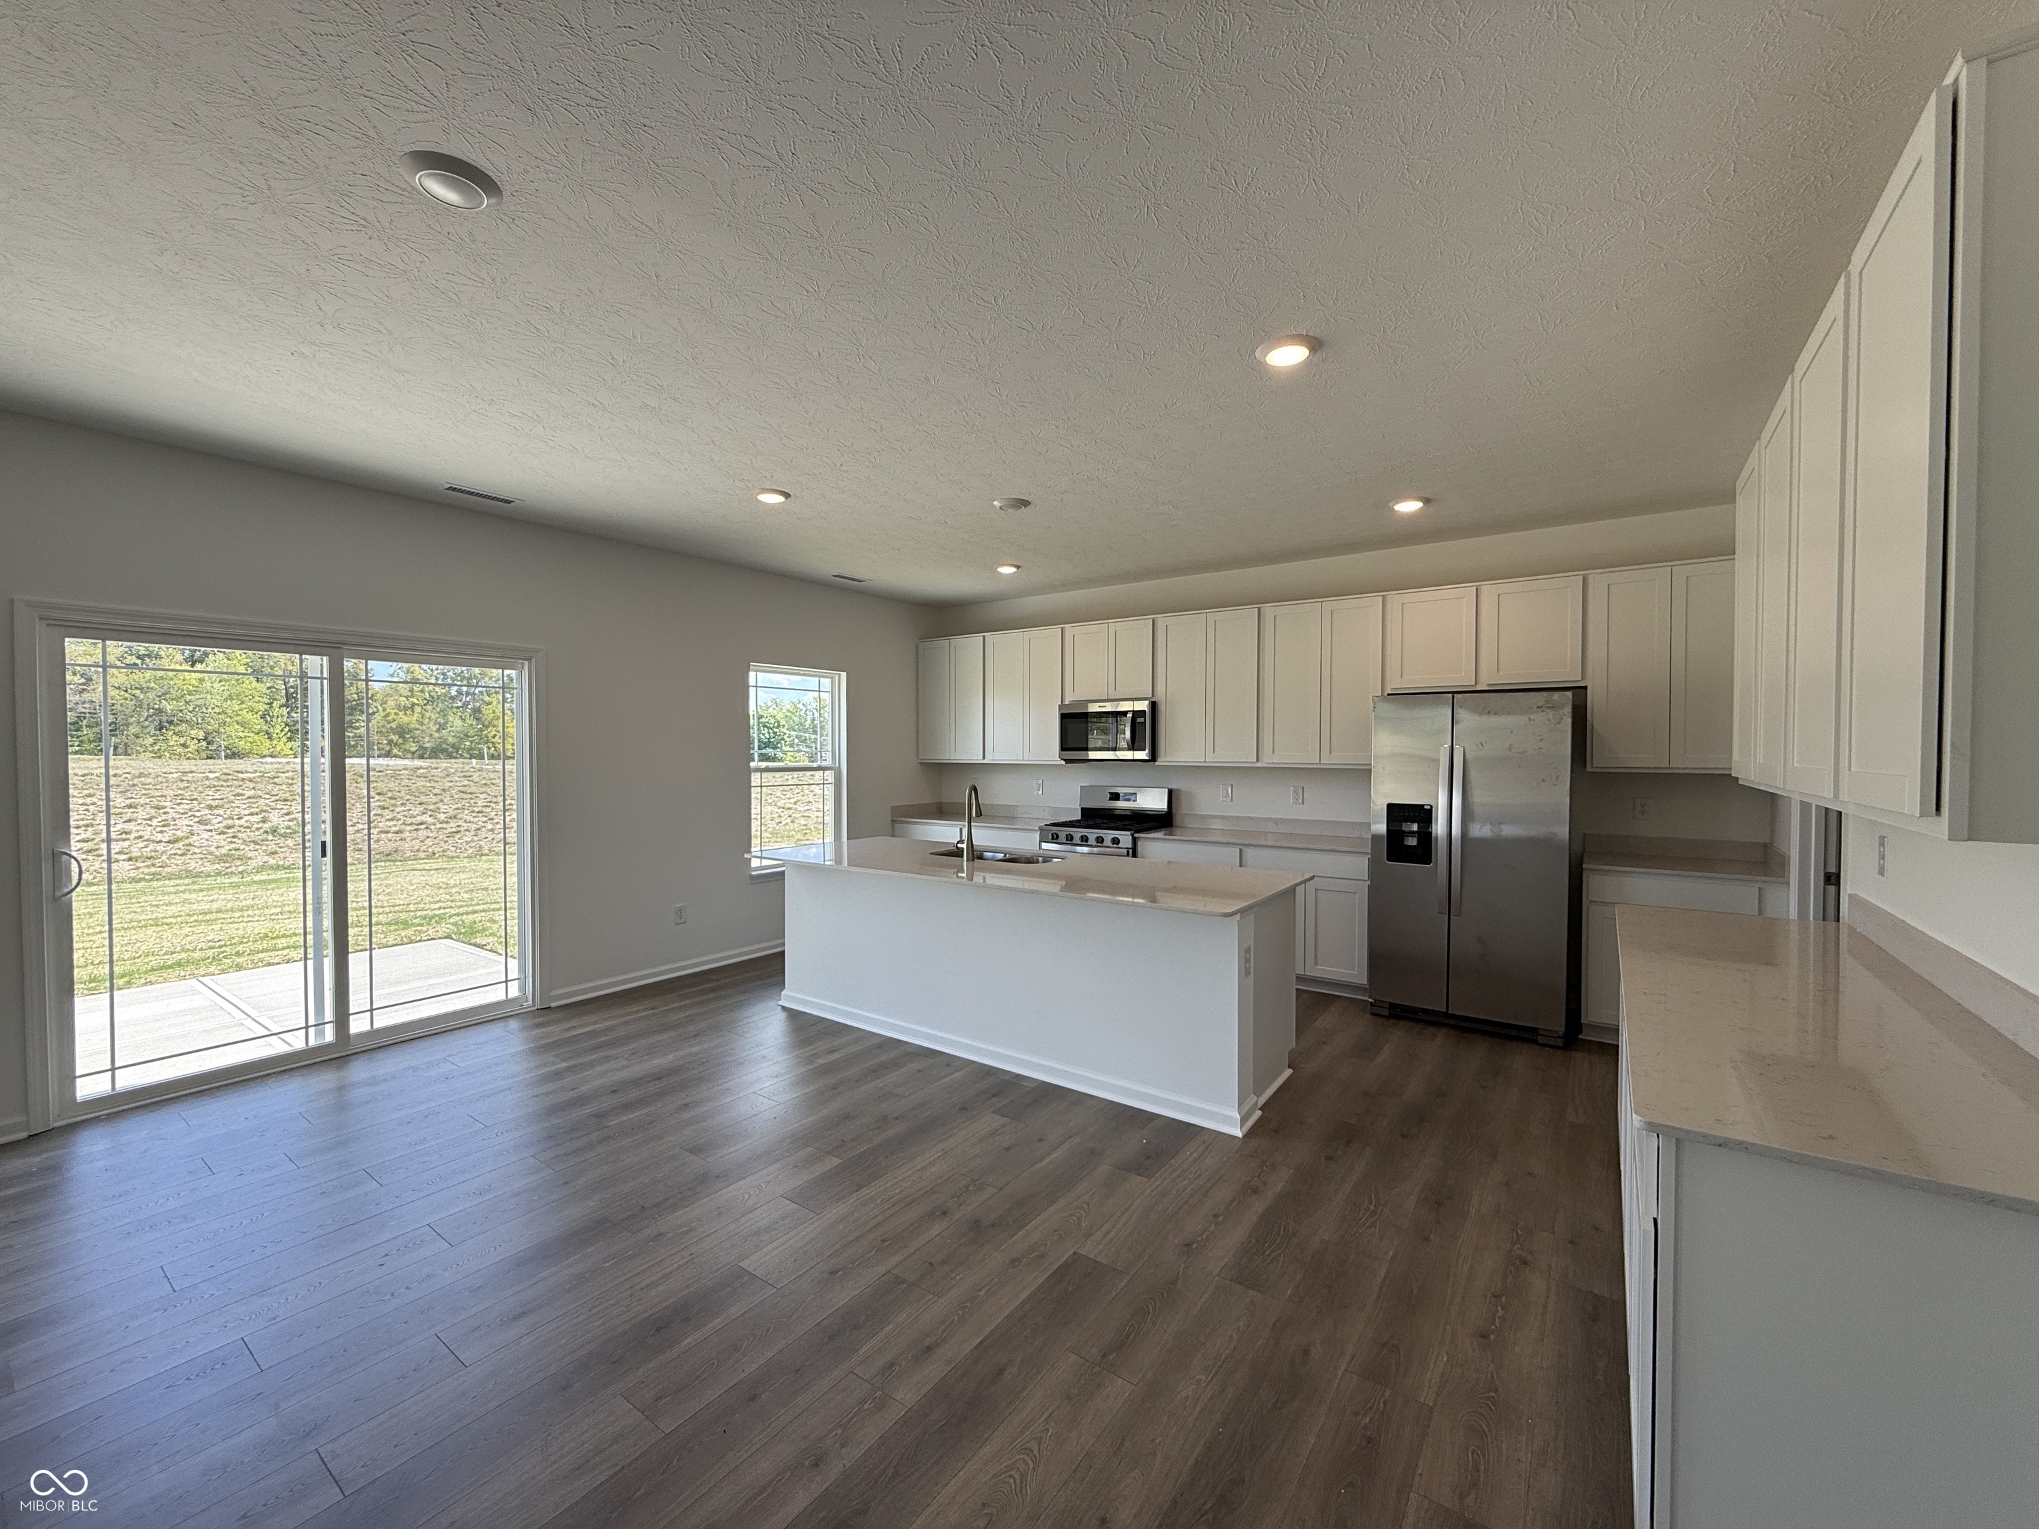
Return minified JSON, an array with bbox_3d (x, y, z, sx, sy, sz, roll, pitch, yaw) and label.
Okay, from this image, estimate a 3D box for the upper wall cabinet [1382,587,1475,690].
[{"bbox_3d":[2.514,-0.735,4.997,0.507,0.607,0.330,1,1,35],"label":"upper wall cabinet"}]

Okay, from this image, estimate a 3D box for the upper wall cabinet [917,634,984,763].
[{"bbox_3d":[-0.488,-0.543,7.092,0.743,1.056,0.329,1,2,36],"label":"upper wall cabinet"}]

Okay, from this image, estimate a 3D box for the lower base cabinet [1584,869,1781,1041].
[{"bbox_3d":[3.345,0.976,4.225,0.752,0.876,0.602,1,2,36],"label":"lower base cabinet"}]

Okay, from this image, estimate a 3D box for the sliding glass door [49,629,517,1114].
[{"bbox_3d":[-3.301,0.409,3.959,0.120,2.000,1.805,1,1,35],"label":"sliding glass door"}]

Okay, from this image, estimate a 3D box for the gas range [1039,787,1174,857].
[{"bbox_3d":[0.631,0.780,6.086,0.763,1.199,0.675,1,2,36],"label":"gas range"}]

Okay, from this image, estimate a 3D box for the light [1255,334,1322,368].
[{"bbox_3d":[0.864,-1.310,2.637,0.192,0.030,0.192,0,1,0],"label":"light"}]

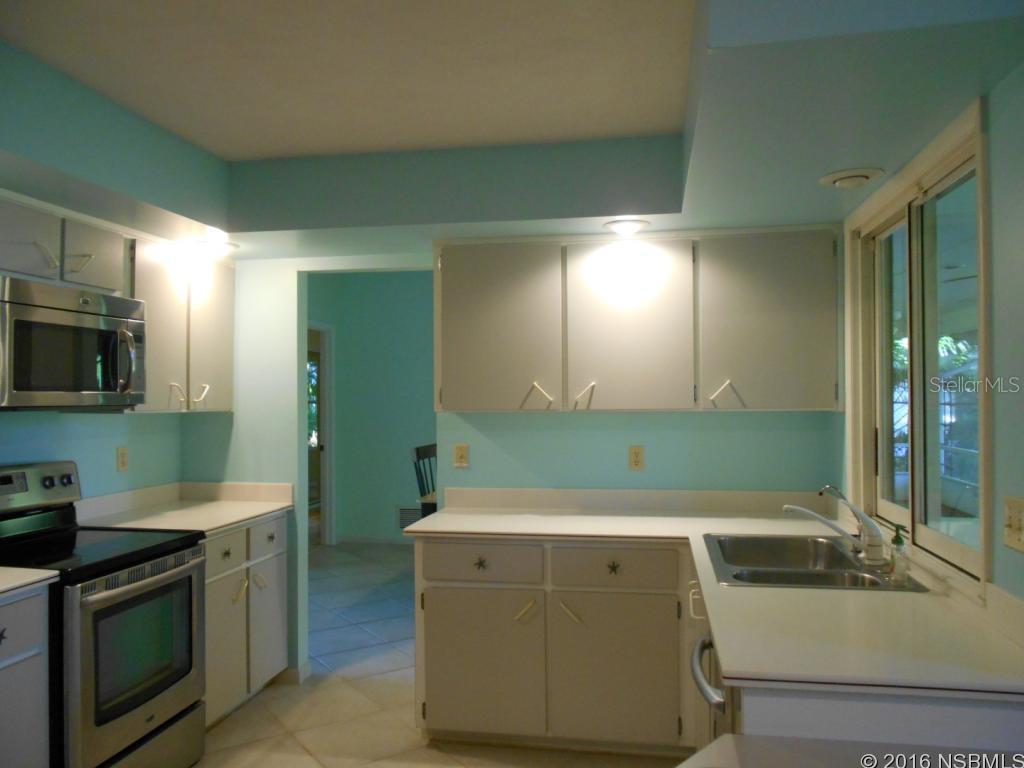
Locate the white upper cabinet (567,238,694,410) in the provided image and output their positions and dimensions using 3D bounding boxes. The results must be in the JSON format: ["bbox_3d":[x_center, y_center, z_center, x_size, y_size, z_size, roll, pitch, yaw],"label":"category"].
[{"bbox_3d":[0.530,-0.255,3.457,0.541,0.735,0.324,-1,-1,10],"label":"white upper cabinet"}]

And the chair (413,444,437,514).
[{"bbox_3d":[-0.593,1.070,7.159,0.510,0.969,0.450,-1,-1,10],"label":"chair"}]

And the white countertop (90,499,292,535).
[{"bbox_3d":[-1.490,0.628,3.569,0.658,0.037,0.815,-1,-1,10],"label":"white countertop"}]

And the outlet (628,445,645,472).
[{"bbox_3d":[0.585,0.350,3.602,0.072,0.116,0.015,-1,-1,10],"label":"outlet"}]

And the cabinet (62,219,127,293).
[{"bbox_3d":[-1.774,-0.483,3.017,0.318,0.246,0.363,-1,-1,10],"label":"cabinet"}]

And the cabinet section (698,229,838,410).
[{"bbox_3d":[1.070,-0.263,3.294,0.556,0.749,0.320,0,-1,10],"label":"cabinet section"}]

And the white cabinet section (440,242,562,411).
[{"bbox_3d":[-0.019,-0.252,3.492,0.542,0.744,0.320,0,-1,10],"label":"white cabinet section"}]

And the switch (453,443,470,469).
[{"bbox_3d":[-0.248,0.353,3.755,0.071,0.116,0.015,-1,-1,10],"label":"switch"}]

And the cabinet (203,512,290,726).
[{"bbox_3d":[-1.497,1.059,3.552,0.642,0.843,0.787,-1,-1,10],"label":"cabinet"}]

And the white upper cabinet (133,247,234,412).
[{"bbox_3d":[-1.666,-0.240,3.610,0.312,0.753,0.804,-1,-1,10],"label":"white upper cabinet"}]

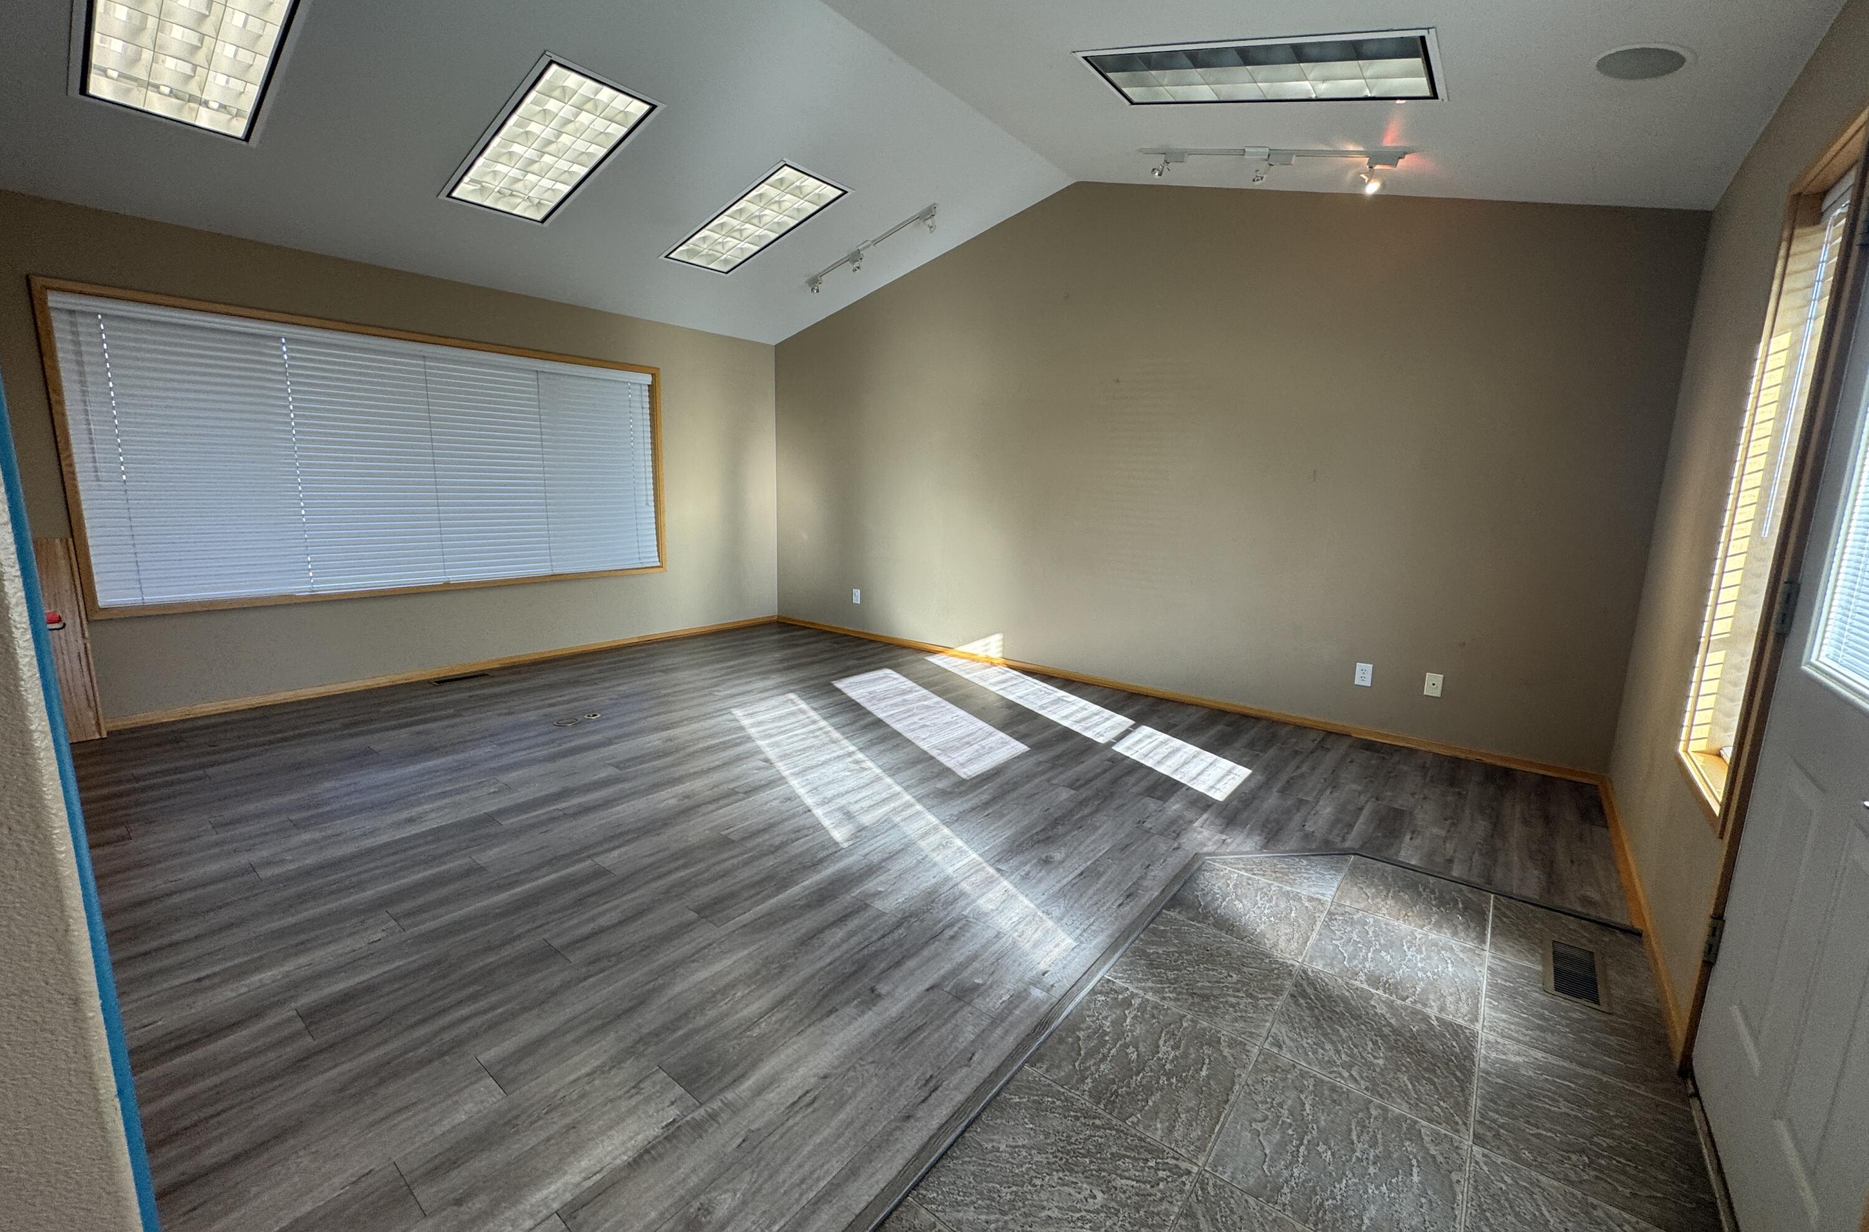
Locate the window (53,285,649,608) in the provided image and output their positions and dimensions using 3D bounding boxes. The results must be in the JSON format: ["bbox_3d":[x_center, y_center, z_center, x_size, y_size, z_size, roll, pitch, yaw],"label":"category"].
[{"bbox_3d":[-3.031,-0.915,4.626,0.060,1.527,3.052,9,12,37],"label":"window"}]

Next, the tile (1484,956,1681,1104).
[{"bbox_3d":[1.597,1.018,1.896,0.346,0.020,0.398,9,12,37],"label":"tile"}]

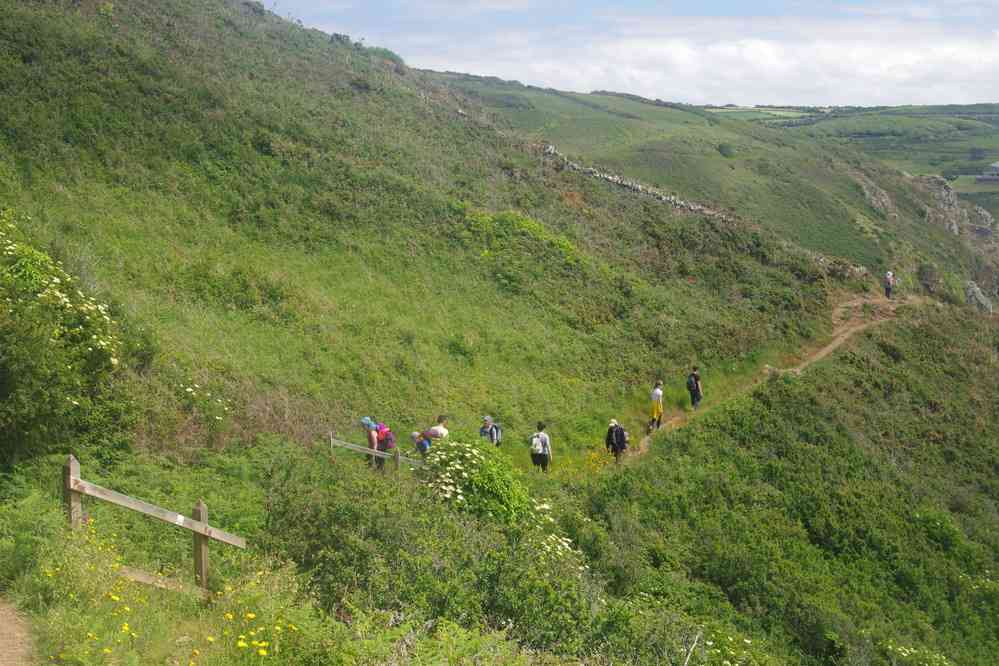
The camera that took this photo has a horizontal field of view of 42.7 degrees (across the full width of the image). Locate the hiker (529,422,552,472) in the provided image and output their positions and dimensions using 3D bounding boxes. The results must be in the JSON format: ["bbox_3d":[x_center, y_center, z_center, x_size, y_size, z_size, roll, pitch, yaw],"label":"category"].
[{"bbox_3d":[1.147,3.367,35.831,0.520,1.720,0.450,1,9,6],"label":"hiker"}]

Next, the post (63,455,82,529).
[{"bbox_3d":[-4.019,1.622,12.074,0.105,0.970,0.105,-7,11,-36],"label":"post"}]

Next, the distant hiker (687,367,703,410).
[{"bbox_3d":[7.791,2.248,51.135,0.520,1.760,0.500,7,11,38],"label":"distant hiker"}]

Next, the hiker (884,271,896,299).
[{"bbox_3d":[23.710,-2.955,77.630,0.520,1.700,0.450,2,9,11],"label":"hiker"}]

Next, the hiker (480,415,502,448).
[{"bbox_3d":[-0.210,2.995,33.628,0.520,1.680,0.550,7,11,38],"label":"hiker"}]

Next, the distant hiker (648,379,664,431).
[{"bbox_3d":[5.244,2.478,42.628,0.500,1.680,0.520,7,11,36],"label":"distant hiker"}]

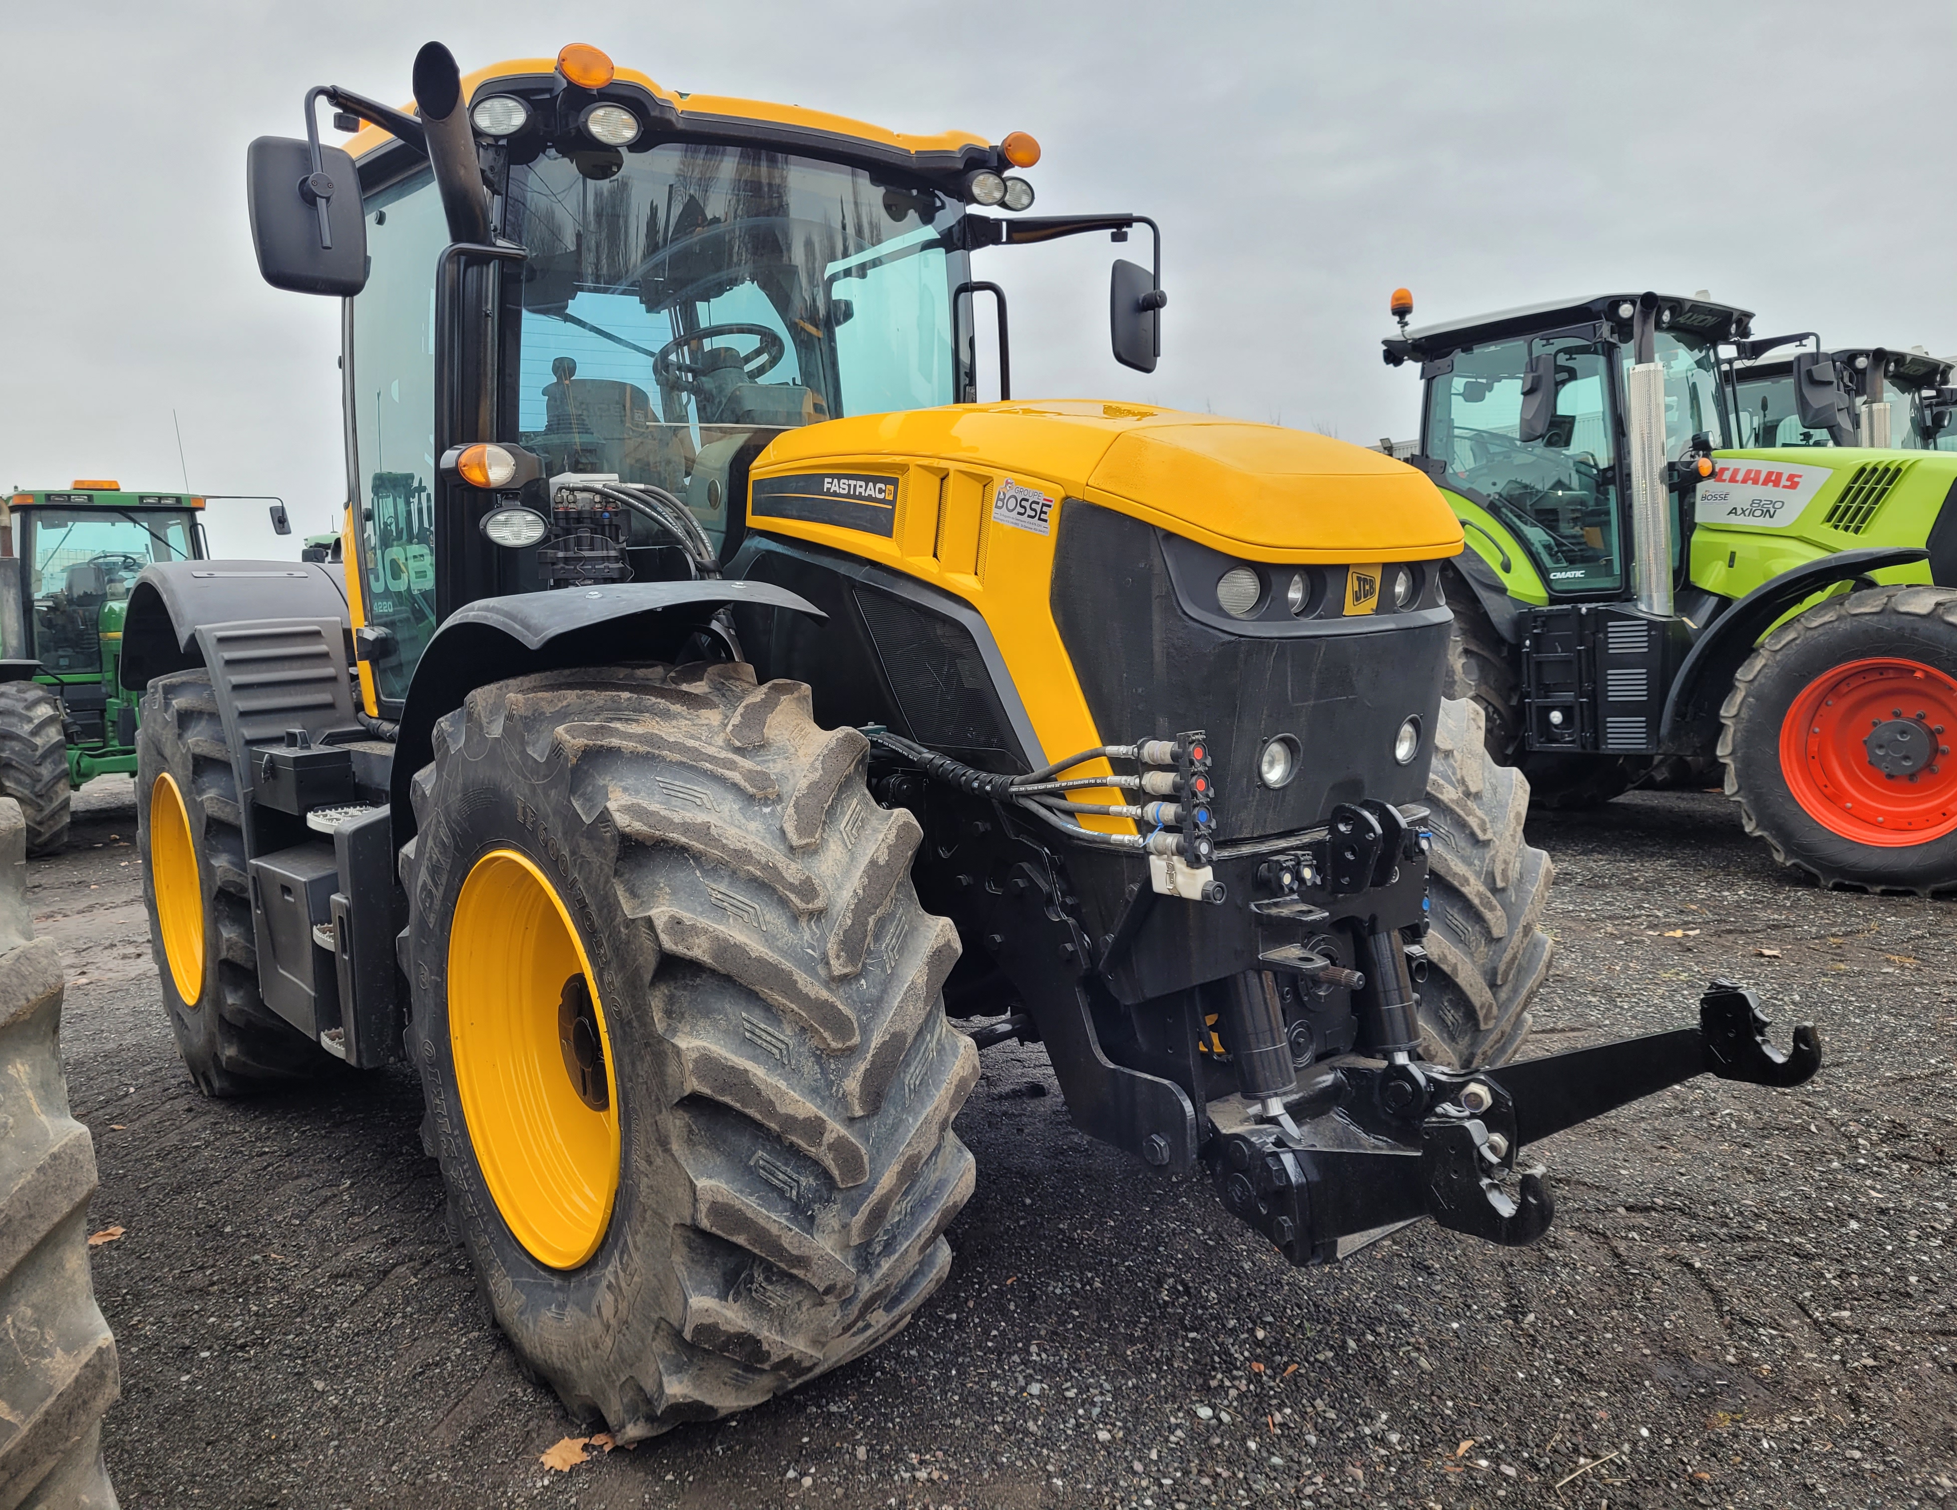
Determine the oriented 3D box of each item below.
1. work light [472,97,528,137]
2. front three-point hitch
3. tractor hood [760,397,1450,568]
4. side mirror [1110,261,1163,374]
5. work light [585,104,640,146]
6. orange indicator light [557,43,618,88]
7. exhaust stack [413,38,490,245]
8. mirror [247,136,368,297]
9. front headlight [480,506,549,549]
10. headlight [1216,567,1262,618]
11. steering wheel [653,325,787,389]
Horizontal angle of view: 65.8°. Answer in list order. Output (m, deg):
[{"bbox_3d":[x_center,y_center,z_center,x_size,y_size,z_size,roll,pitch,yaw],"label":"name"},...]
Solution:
[{"bbox_3d":[-1.154,-1.534,3.628,0.144,0.101,0.086,-6,6,-29],"label":"work light"},{"bbox_3d":[0.899,0.627,2.656,0.939,0.374,0.768,-7,6,-38],"label":"front three-point hitch"},{"bbox_3d":[0.216,-0.589,3.335,0.768,0.434,1.555,-7,6,-38],"label":"tractor hood"},{"bbox_3d":[0.501,-1.416,4.887,0.091,0.333,0.242,1,6,40],"label":"side mirror"},{"bbox_3d":[-0.897,-1.519,3.663,0.141,0.101,0.086,-6,6,-35],"label":"work light"},{"bbox_3d":[-0.932,-1.613,3.552,0.138,0.109,0.091,-6,6,-33],"label":"orange indicator light"},{"bbox_3d":[-1.214,-1.403,3.488,0.116,0.441,0.126,-7,14,2],"label":"exhaust stack"},{"bbox_3d":[-1.472,-1.181,3.314,0.247,0.333,0.091,-6,6,-34],"label":"mirror"},{"bbox_3d":[-1.043,-0.508,3.390,0.151,0.099,0.086,-6,6,-30],"label":"front headlight"},{"bbox_3d":[0.439,-0.282,2.646,0.091,0.091,0.081,-5,5,-23],"label":"headlight"},{"bbox_3d":[-0.759,-1.152,4.482,0.404,0.081,0.404,-7,-13,-38],"label":"steering wheel"}]

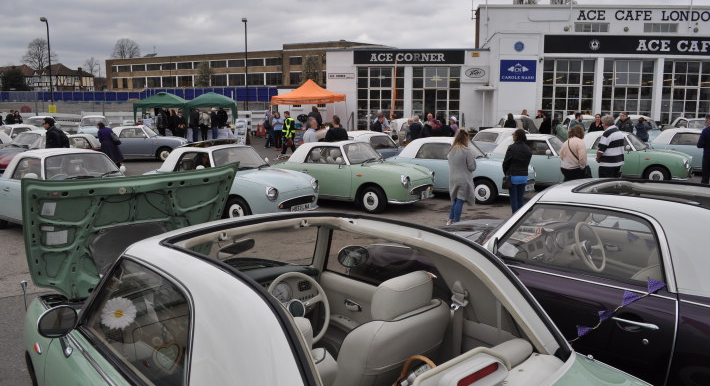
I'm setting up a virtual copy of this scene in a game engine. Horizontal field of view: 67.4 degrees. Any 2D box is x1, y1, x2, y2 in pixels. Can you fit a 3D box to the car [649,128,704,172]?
[{"bbox_3d":[10.449,-1.294,16.444,3.740,1.360,1.640,6,11,34],"label":"car"}]

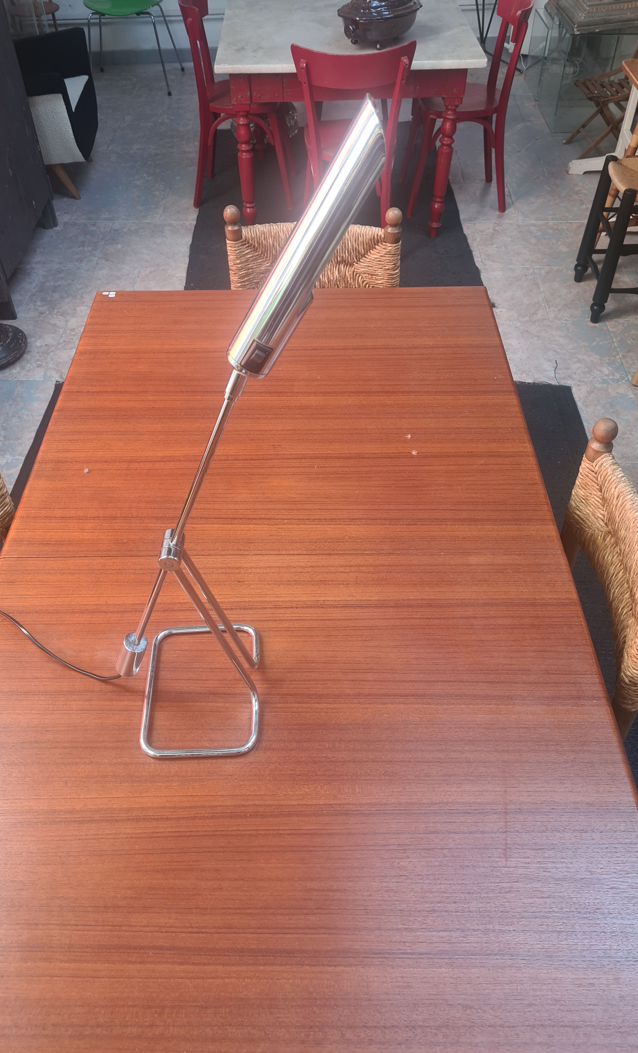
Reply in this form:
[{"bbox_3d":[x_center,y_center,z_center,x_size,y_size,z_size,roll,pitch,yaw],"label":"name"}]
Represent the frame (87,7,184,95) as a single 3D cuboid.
[{"bbox_3d":[-1.169,-2.987,4.899,0.540,0.440,0.490,1,47,1],"label":"frame"}]

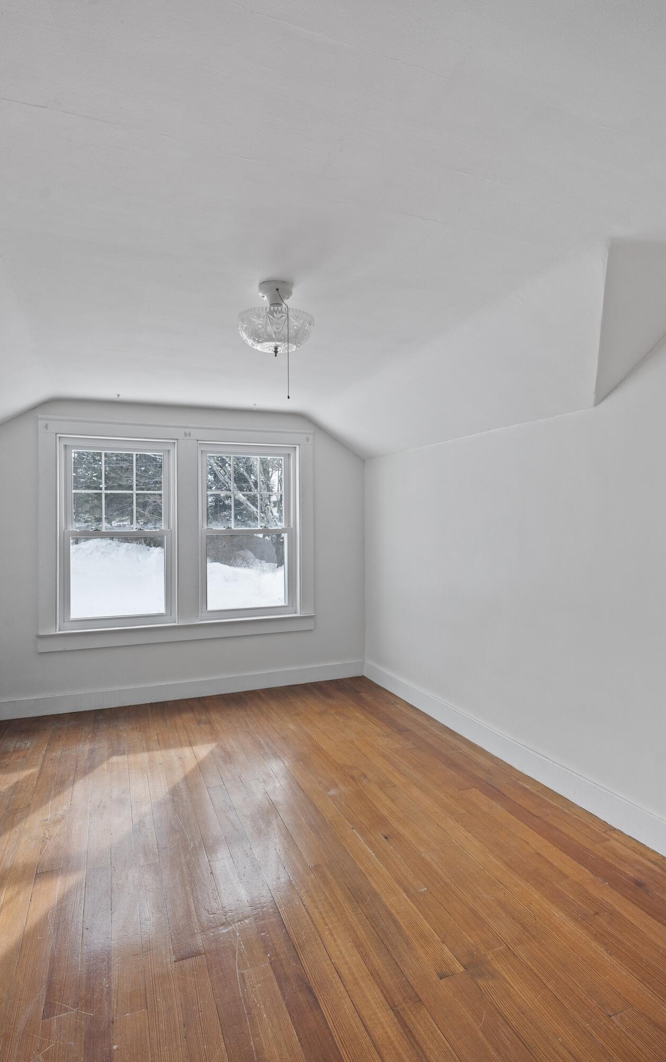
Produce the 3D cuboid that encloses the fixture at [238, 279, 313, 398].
[{"bbox_3d":[-0.203,-0.651,1.888,0.274,0.418,0.274,0,1,0],"label":"fixture"}]

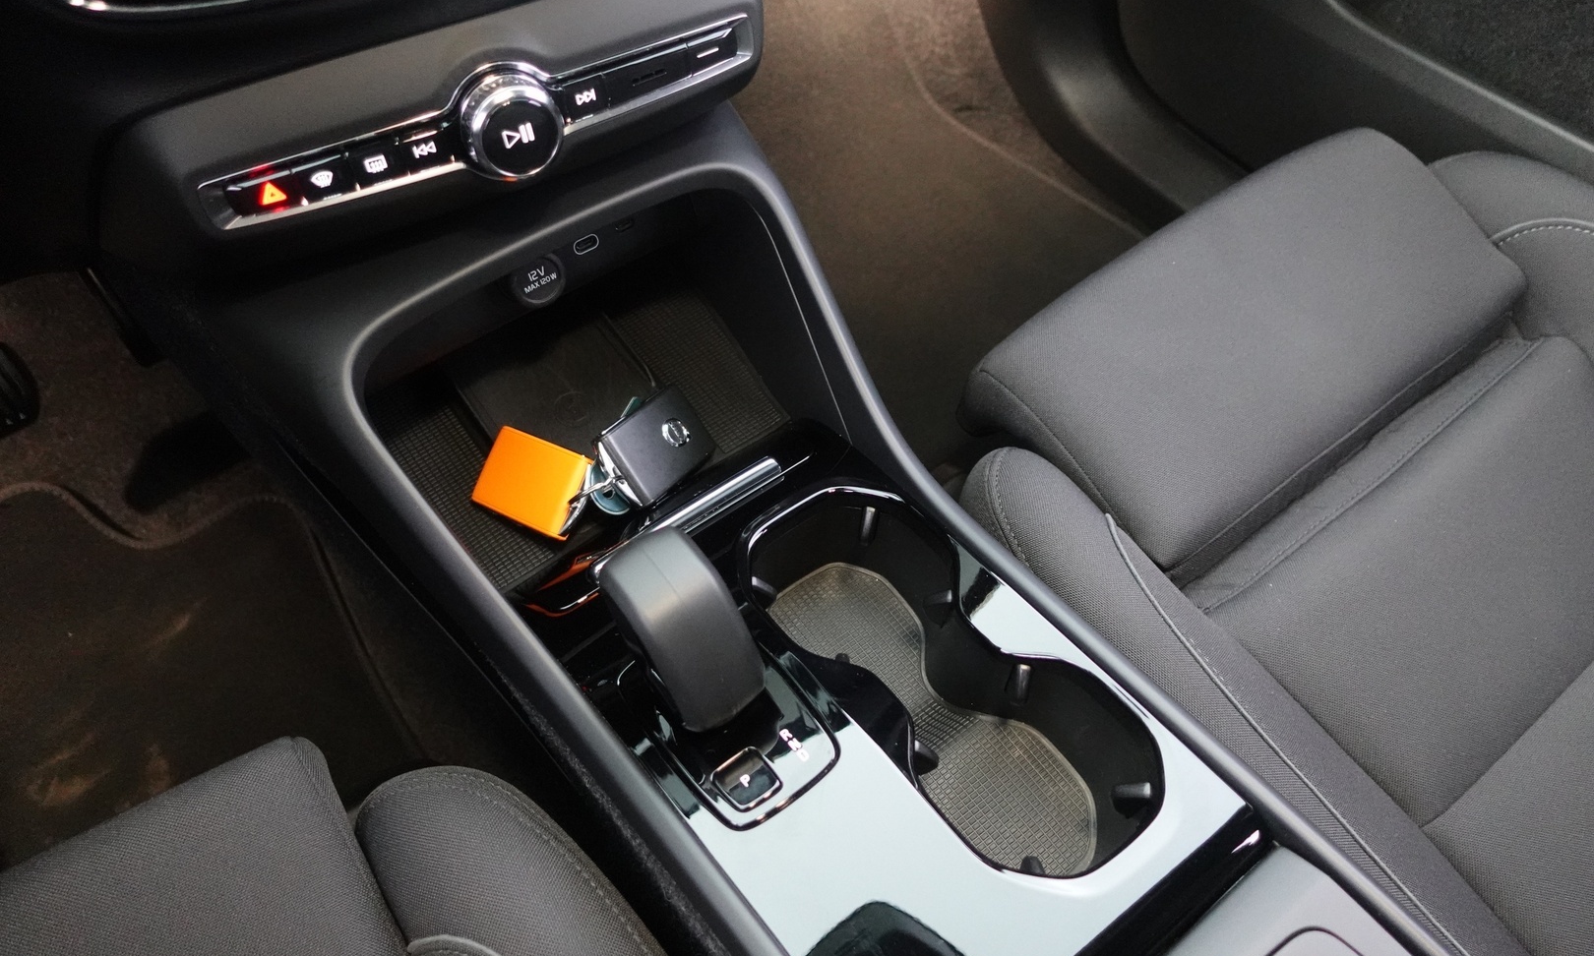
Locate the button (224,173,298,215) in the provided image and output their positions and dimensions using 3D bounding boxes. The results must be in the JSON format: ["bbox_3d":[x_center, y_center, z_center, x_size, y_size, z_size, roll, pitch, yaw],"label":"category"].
[{"bbox_3d":[-0.192,-0.102,0.381,0.024,0.013,0.008,-31,52,-27],"label":"button"}]

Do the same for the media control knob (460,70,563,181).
[{"bbox_3d":[-0.114,-0.141,0.423,0.038,0.038,0.015,-31,52,-27],"label":"media control knob"}]

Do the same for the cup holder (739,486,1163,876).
[{"bbox_3d":[0.056,0.092,0.458,0.095,0.063,0.196,-31,62,-27],"label":"cup holder"}]

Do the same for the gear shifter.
[{"bbox_3d":[-0.041,0.061,0.383,0.036,0.069,0.066,-31,62,-27],"label":"gear shifter"}]

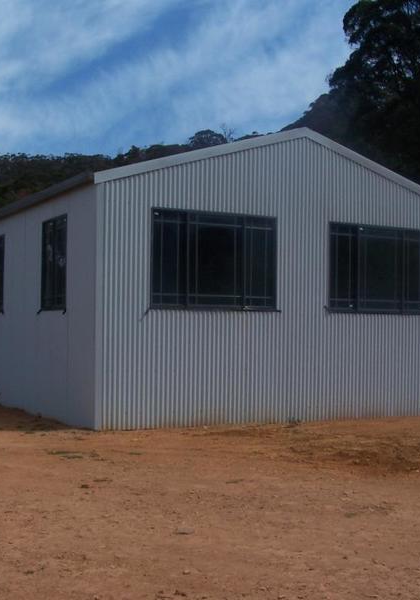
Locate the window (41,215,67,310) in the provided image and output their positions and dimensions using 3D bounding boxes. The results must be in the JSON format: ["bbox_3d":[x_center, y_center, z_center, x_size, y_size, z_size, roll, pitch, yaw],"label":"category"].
[{"bbox_3d":[-2.429,-0.560,13.788,0.100,1.434,1.116,2,-2,-30],"label":"window"}]

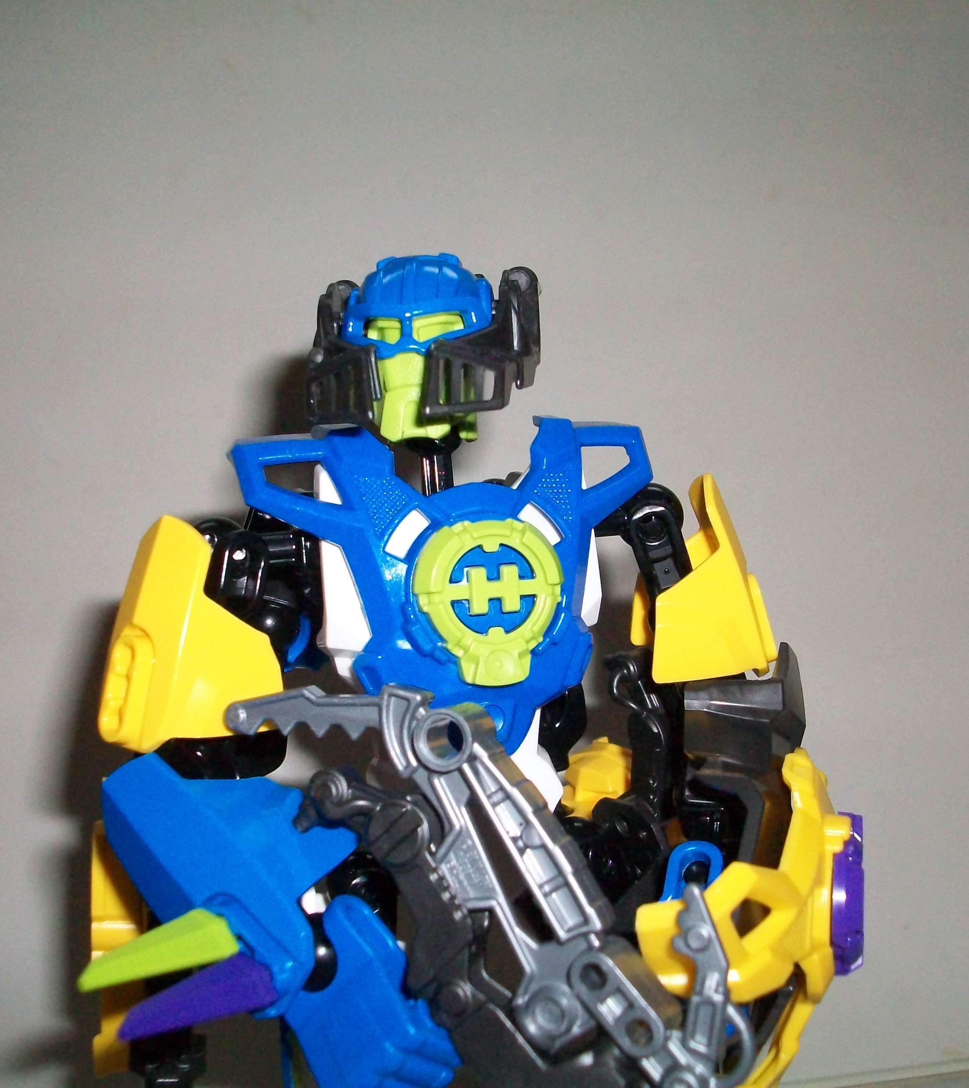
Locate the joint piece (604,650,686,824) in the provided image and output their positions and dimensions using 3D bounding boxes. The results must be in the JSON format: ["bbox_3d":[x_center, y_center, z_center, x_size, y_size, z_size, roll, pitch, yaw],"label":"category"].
[{"bbox_3d":[0.031,0.037,0.276,0.015,0.034,0.015,-8,9,12],"label":"joint piece"}]

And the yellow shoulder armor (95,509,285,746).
[{"bbox_3d":[-0.053,0.016,0.249,0.025,0.041,0.028,1,3,-42],"label":"yellow shoulder armor"}]

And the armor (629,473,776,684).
[{"bbox_3d":[0.042,0.007,0.276,0.025,0.041,0.028,-10,10,1],"label":"armor"}]

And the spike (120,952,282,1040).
[{"bbox_3d":[-0.045,0.070,0.222,0.027,0.009,0.008,-13,19,-25],"label":"spike"}]

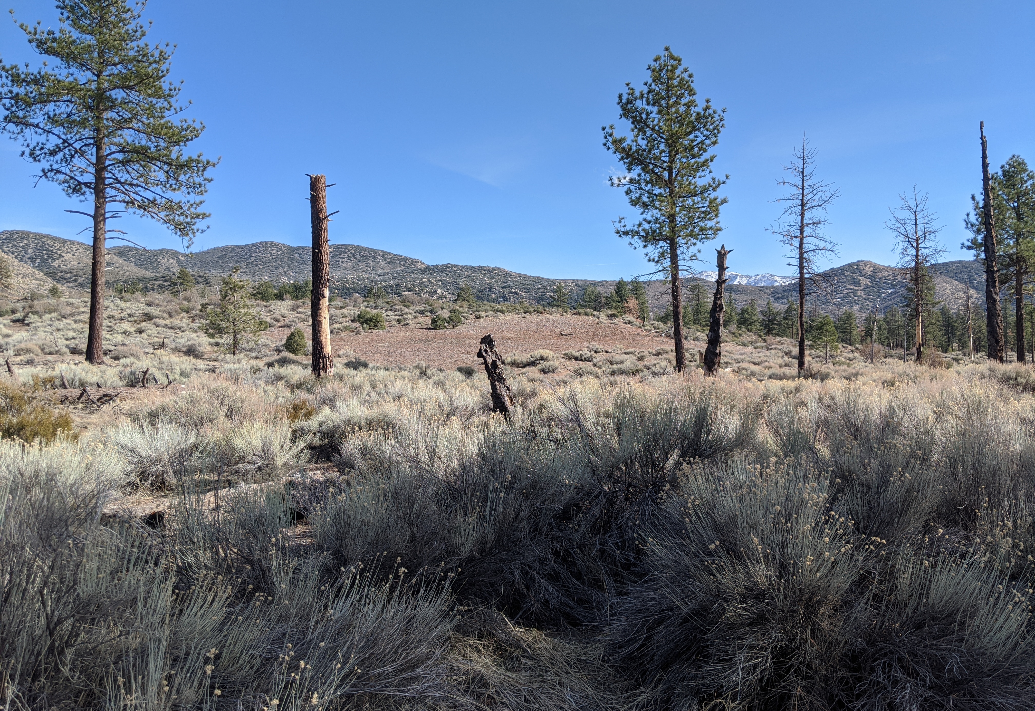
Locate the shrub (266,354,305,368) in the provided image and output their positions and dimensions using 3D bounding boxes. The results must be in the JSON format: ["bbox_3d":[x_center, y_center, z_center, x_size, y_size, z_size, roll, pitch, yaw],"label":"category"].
[{"bbox_3d":[-8.945,0.233,31.009,1.521,0.621,1.369,0,-2,0],"label":"shrub"}]

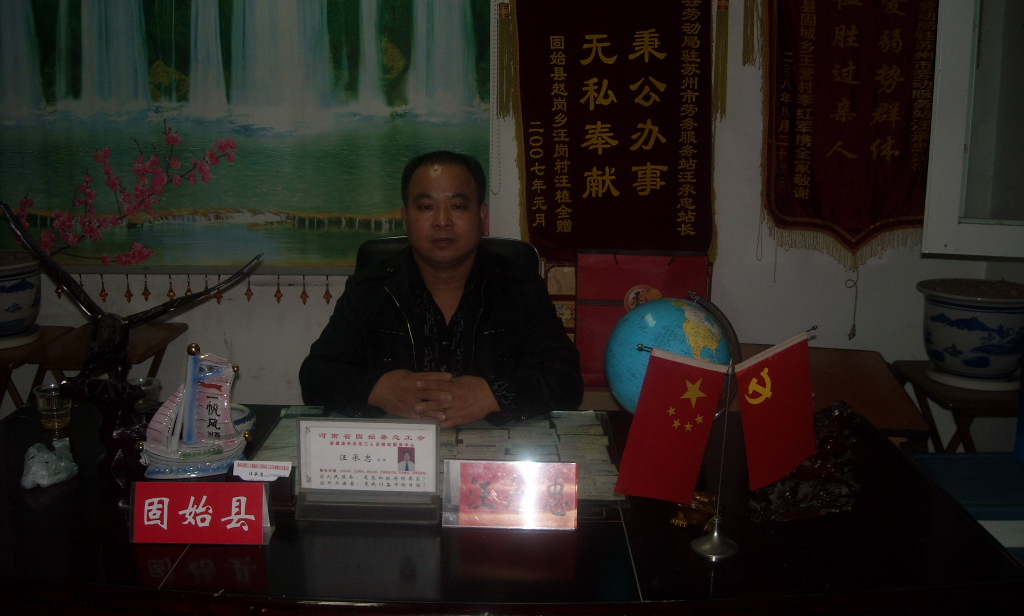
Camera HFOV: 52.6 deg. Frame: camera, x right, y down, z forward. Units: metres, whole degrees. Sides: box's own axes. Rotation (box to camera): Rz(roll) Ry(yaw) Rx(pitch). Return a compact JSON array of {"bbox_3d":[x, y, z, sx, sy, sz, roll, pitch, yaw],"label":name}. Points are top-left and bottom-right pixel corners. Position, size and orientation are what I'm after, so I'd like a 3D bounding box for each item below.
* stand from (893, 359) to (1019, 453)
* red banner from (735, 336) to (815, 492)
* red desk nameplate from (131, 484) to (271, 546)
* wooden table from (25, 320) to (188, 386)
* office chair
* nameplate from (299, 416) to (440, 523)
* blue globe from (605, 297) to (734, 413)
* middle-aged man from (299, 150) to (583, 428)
[{"bbox_3d":[1.228,0.530,2.804,0.320,0.670,0.450,1,12,0],"label":"stand"},{"bbox_3d":[0.387,0.155,1.510,0.134,0.200,0.015,-26,35,-30],"label":"red banner"},{"bbox_3d":[-0.453,0.297,1.526,0.204,0.082,0.062,1,12,1],"label":"red desk nameplate"},{"bbox_3d":[-1.186,0.427,3.132,0.320,0.670,0.470,1,12,0],"label":"wooden table"},{"bbox_3d":[-0.166,0.394,2.432,0.600,1.050,0.650,1,12,0],"label":"office chair"},{"bbox_3d":[-0.220,0.249,1.607,0.220,0.150,0.070,1,12,3],"label":"nameplate"},{"bbox_3d":[0.281,0.126,1.807,0.228,0.323,0.220,1,12,0],"label":"blue globe"},{"bbox_3d":[-0.154,0.308,2.282,0.600,1.280,0.680,1,12,0],"label":"middle-aged man"}]

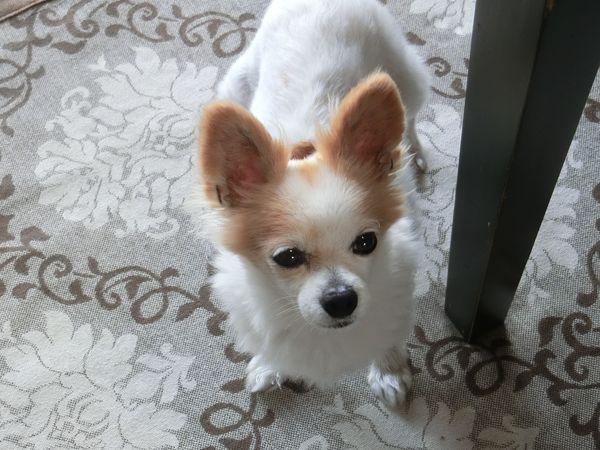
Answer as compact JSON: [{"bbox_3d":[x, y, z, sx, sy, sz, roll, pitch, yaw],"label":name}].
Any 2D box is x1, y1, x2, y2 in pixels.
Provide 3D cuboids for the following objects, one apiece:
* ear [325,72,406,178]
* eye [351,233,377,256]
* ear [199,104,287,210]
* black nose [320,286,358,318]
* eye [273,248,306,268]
[{"bbox_3d":[0.044,-0.069,0.965,0.052,0.032,0.070,4,102,-16],"label":"ear"},{"bbox_3d":[0.043,0.013,0.938,0.018,0.015,0.011,-17,28,-11],"label":"eye"},{"bbox_3d":[-0.040,-0.049,0.957,0.054,0.032,0.068,-16,102,7],"label":"ear"},{"bbox_3d":[0.026,0.050,0.907,0.023,0.016,0.014,-13,27,-4],"label":"black nose"},{"bbox_3d":[-0.007,0.023,0.934,0.021,0.013,0.011,-8,27,5],"label":"eye"}]

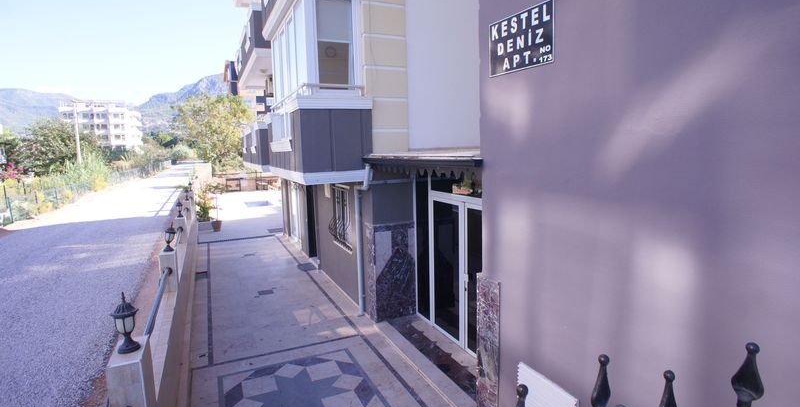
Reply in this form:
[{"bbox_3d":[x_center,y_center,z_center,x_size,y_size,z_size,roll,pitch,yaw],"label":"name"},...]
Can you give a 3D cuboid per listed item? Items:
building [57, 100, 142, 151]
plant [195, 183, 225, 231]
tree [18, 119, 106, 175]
[{"bbox_3d":[-83.105,-20.756,141.718,17.000,13.927,14.000,-5,8,-21],"label":"building"},{"bbox_3d":[-6.518,0.208,17.417,0.820,1.500,0.750,-5,8,-21],"label":"plant"},{"bbox_3d":[-26.690,-4.324,40.000,5.600,4.500,5.200,-7,9,-33],"label":"tree"}]

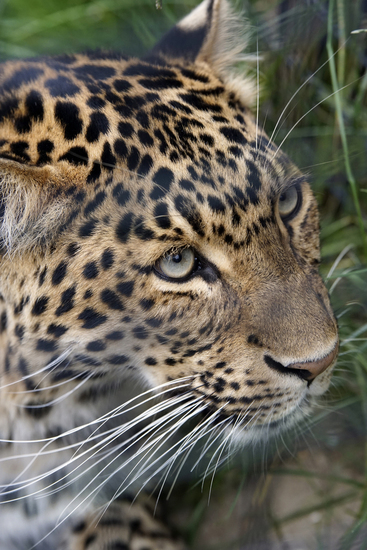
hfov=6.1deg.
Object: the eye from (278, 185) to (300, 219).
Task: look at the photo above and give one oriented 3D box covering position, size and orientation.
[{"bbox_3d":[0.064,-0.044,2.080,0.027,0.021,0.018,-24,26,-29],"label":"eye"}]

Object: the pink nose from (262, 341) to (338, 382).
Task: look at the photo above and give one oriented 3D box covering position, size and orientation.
[{"bbox_3d":[0.070,0.052,2.040,0.044,0.024,0.024,-29,41,-35],"label":"pink nose"}]

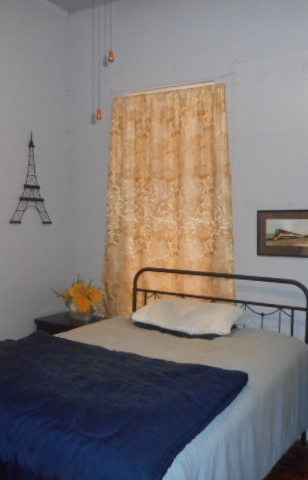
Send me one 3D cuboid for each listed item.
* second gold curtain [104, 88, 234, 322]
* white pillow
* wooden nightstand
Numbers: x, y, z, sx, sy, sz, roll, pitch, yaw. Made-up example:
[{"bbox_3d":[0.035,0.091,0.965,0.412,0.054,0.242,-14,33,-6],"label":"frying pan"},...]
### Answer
[{"bbox_3d":[0.087,-0.134,3.633,1.175,2.064,0.100,2,3,28],"label":"second gold curtain"},{"bbox_3d":[0.238,0.511,3.238,0.700,0.180,0.430,2,3,28],"label":"white pillow"},{"bbox_3d":[-0.669,1.005,3.867,0.500,0.700,0.400,2,3,28],"label":"wooden nightstand"}]

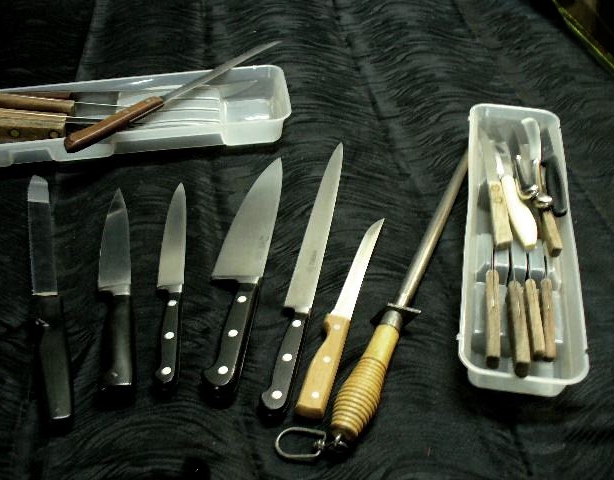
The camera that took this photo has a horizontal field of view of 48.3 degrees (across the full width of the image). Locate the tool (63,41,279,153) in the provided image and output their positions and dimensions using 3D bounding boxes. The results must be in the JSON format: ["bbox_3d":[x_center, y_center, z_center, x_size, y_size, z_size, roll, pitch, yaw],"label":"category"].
[{"bbox_3d":[-0.139,-0.172,0.778,0.298,0.015,0.022,-35,57,-30],"label":"tool"}]

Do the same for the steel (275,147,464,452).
[{"bbox_3d":[0.090,0.028,0.645,0.067,0.035,0.412,18,49,16],"label":"steel"}]

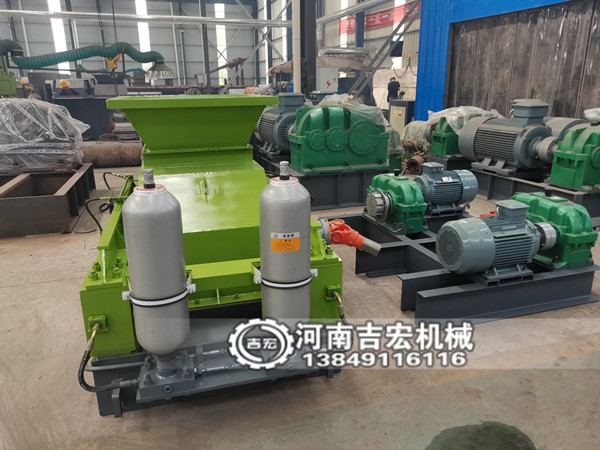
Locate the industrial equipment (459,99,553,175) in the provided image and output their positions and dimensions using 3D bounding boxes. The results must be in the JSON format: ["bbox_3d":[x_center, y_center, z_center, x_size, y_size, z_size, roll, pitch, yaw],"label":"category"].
[{"bbox_3d":[2.735,-1.154,5.810,0.640,0.890,1.270,-7,18,-19],"label":"industrial equipment"}]

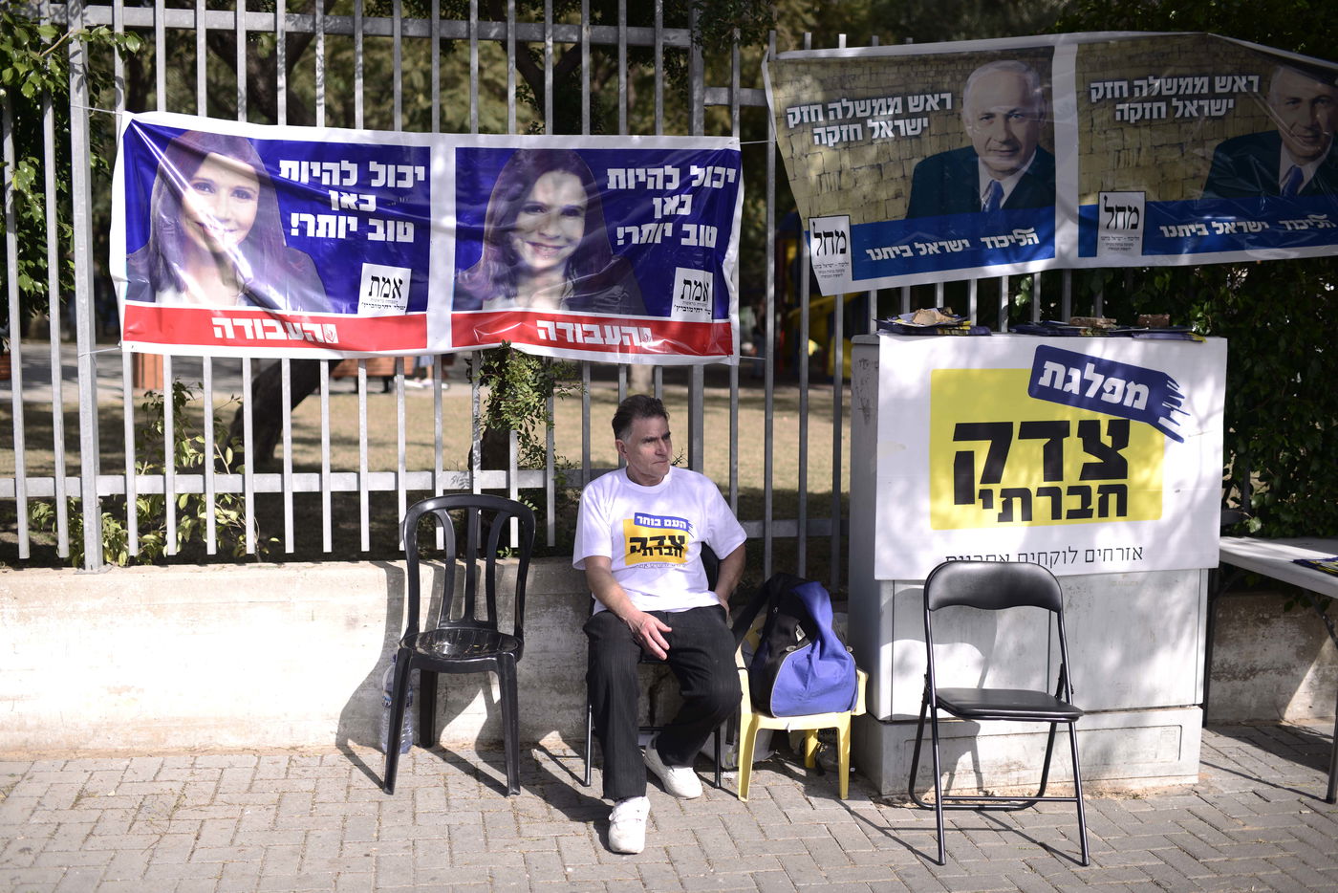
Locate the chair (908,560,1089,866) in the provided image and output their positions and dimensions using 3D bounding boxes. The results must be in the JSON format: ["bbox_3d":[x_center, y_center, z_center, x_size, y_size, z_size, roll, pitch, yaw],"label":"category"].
[{"bbox_3d":[0.988,0.777,3.864,0.465,0.790,0.465,2,6,-1],"label":"chair"}]

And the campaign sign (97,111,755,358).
[{"bbox_3d":[-0.795,-0.701,4.494,2.153,0.815,0.070,-1,5,-10],"label":"campaign sign"}]

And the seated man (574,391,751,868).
[{"bbox_3d":[-0.007,0.489,4.088,0.585,1.273,0.905,0,5,-4],"label":"seated man"}]

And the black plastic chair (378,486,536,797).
[{"bbox_3d":[-0.676,0.631,4.303,0.465,0.865,0.535,1,6,-5],"label":"black plastic chair"}]

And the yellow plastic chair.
[{"bbox_3d":[0.397,0.844,4.290,0.417,0.520,0.380,1,7,-9],"label":"yellow plastic chair"}]

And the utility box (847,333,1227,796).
[{"bbox_3d":[1.218,0.372,4.430,1.150,1.480,0.350,-1,5,-10],"label":"utility box"}]

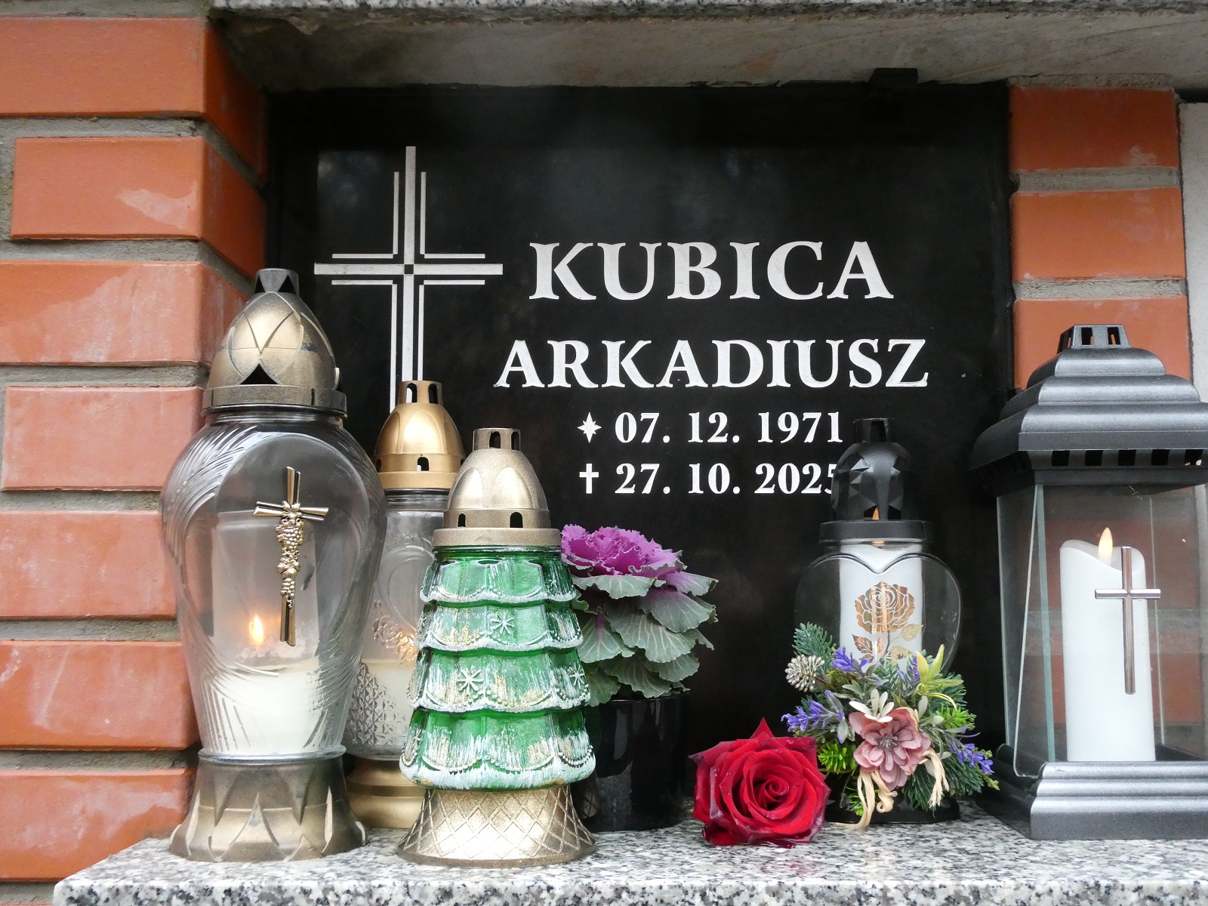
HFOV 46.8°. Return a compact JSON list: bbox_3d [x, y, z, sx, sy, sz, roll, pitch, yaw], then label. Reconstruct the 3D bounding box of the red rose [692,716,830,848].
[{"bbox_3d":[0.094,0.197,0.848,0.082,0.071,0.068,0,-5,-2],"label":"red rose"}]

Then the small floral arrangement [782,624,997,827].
[{"bbox_3d":[0.182,0.173,0.888,0.138,0.128,0.088,0,-5,0],"label":"small floral arrangement"}]

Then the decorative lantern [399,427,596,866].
[{"bbox_3d":[-0.063,0.109,0.830,0.116,0.245,0.116,0,-5,0],"label":"decorative lantern"}]

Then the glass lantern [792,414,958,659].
[{"bbox_3d":[0.188,0.110,0.952,0.114,0.265,0.092,0,-5,0],"label":"glass lantern"}]

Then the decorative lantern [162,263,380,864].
[{"bbox_3d":[-0.199,0.060,0.840,0.135,0.344,0.130,2,-5,-20],"label":"decorative lantern"}]

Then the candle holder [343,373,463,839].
[{"bbox_3d":[-0.124,0.096,0.933,0.098,0.288,0.098,0,-5,0],"label":"candle holder"}]

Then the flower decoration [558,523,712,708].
[{"bbox_3d":[0.013,0.105,0.919,0.126,0.112,0.122,0,-5,0],"label":"flower decoration"}]

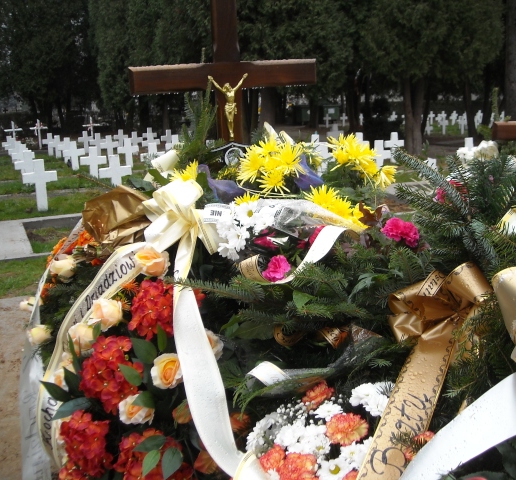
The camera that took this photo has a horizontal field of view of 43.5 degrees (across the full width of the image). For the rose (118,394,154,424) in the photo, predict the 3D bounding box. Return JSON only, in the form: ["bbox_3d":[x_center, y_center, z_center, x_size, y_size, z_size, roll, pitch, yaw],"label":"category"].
[{"bbox_3d":[-0.240,0.335,1.280,0.070,0.062,0.055,-1,11,6],"label":"rose"}]

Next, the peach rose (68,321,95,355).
[{"bbox_3d":[-0.385,0.212,1.410,0.057,0.067,0.055,-2,11,0],"label":"peach rose"}]

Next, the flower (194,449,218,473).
[{"bbox_3d":[-0.101,0.435,1.270,0.052,0.055,0.050,-2,11,0],"label":"flower"}]

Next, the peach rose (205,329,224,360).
[{"bbox_3d":[-0.103,0.237,1.470,0.065,0.070,0.060,-4,12,-17],"label":"peach rose"}]

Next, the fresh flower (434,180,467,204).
[{"bbox_3d":[0.553,-0.136,1.850,0.100,0.075,0.075,1,11,11],"label":"fresh flower"}]

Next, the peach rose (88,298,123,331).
[{"bbox_3d":[-0.299,0.148,1.270,0.068,0.066,0.060,4,-19,27],"label":"peach rose"}]

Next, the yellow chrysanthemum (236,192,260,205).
[{"bbox_3d":[-0.029,-0.114,1.820,0.078,0.050,0.070,-1,11,0],"label":"yellow chrysanthemum"}]

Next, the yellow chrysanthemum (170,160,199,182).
[{"bbox_3d":[-0.212,-0.195,1.870,0.085,0.070,0.075,0,11,6],"label":"yellow chrysanthemum"}]

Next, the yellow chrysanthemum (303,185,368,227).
[{"bbox_3d":[0.194,-0.083,1.600,0.150,0.095,0.100,-1,11,0],"label":"yellow chrysanthemum"}]

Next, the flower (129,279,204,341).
[{"bbox_3d":[-0.180,0.136,1.270,0.150,0.125,0.100,0,-24,6],"label":"flower"}]

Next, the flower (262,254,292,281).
[{"bbox_3d":[0.041,0.062,1.420,0.062,0.060,0.050,-3,-13,-9],"label":"flower"}]

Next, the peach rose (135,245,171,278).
[{"bbox_3d":[-0.217,0.044,1.330,0.074,0.070,0.065,3,-29,22],"label":"peach rose"}]

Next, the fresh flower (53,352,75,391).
[{"bbox_3d":[-0.415,0.280,1.380,0.052,0.072,0.052,1,12,17],"label":"fresh flower"}]

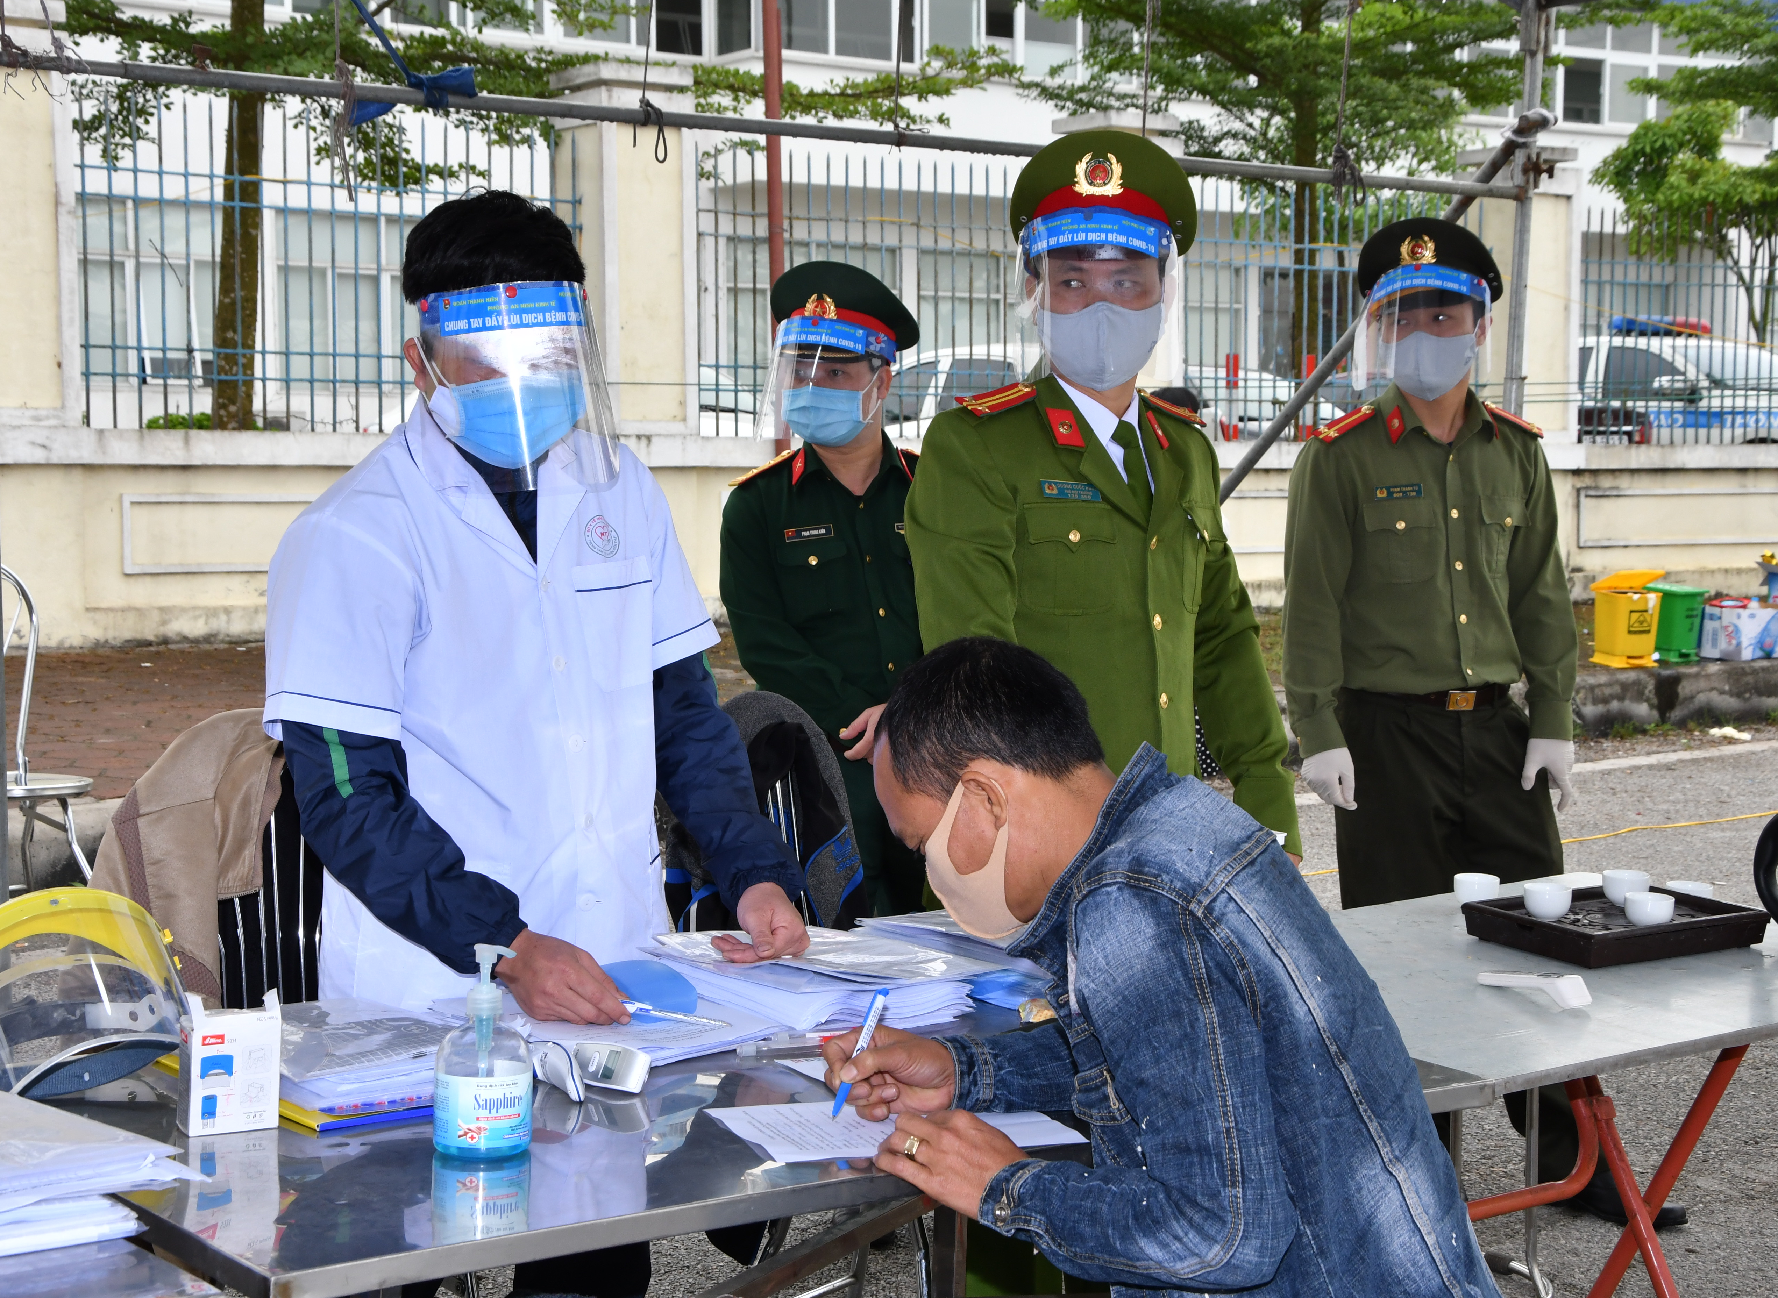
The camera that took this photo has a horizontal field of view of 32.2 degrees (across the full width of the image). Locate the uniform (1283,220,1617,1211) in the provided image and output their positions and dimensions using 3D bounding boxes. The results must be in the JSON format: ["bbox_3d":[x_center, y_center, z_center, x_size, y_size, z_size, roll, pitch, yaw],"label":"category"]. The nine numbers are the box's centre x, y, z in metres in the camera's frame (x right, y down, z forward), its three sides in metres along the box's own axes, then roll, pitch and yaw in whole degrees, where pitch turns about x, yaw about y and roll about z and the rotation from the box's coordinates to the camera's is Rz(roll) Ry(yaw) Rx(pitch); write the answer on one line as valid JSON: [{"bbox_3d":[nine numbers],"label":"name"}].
[{"bbox_3d":[0.965,0.131,5.341,0.580,1.720,0.380,-3,7,-30],"label":"uniform"}]

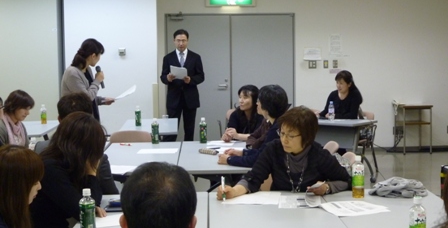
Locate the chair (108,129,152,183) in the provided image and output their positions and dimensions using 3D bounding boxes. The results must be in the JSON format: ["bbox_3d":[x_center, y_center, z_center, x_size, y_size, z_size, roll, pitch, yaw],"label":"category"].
[{"bbox_3d":[-0.860,0.537,6.220,0.450,0.780,0.480,-1,5,-1],"label":"chair"}]

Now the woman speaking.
[{"bbox_3d":[-1.190,0.143,6.050,0.430,1.600,0.440,0,5,7],"label":"woman speaking"}]

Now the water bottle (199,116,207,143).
[{"bbox_3d":[-0.176,0.143,5.883,0.062,0.213,0.062,0,5,0],"label":"water bottle"}]

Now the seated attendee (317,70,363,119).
[{"bbox_3d":[1.350,0.133,8.050,0.540,1.270,0.740,2,5,27],"label":"seated attendee"}]

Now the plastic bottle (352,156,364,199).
[{"bbox_3d":[0.692,0.320,3.530,0.066,0.217,0.066,-1,5,0],"label":"plastic bottle"}]

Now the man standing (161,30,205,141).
[{"bbox_3d":[-0.514,-0.145,8.500,0.540,1.770,0.360,-1,5,-2],"label":"man standing"}]

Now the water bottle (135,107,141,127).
[{"bbox_3d":[-0.920,0.028,7.347,0.062,0.213,0.062,0,5,0],"label":"water bottle"}]

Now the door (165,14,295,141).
[{"bbox_3d":[0.094,-0.447,10.250,1.920,2.080,0.090,-1,5,-1],"label":"door"}]

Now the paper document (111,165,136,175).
[{"bbox_3d":[-0.685,0.364,4.520,0.230,0.004,0.300,0,5,0],"label":"paper document"}]

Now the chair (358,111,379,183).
[{"bbox_3d":[1.630,0.350,8.280,0.460,0.780,0.500,2,5,27],"label":"chair"}]

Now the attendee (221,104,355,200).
[{"bbox_3d":[0.341,0.533,3.800,0.700,1.180,0.760,1,5,13],"label":"attendee"}]

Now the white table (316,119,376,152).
[{"bbox_3d":[0.920,0.431,7.850,1.450,0.700,0.600,2,5,28],"label":"white table"}]

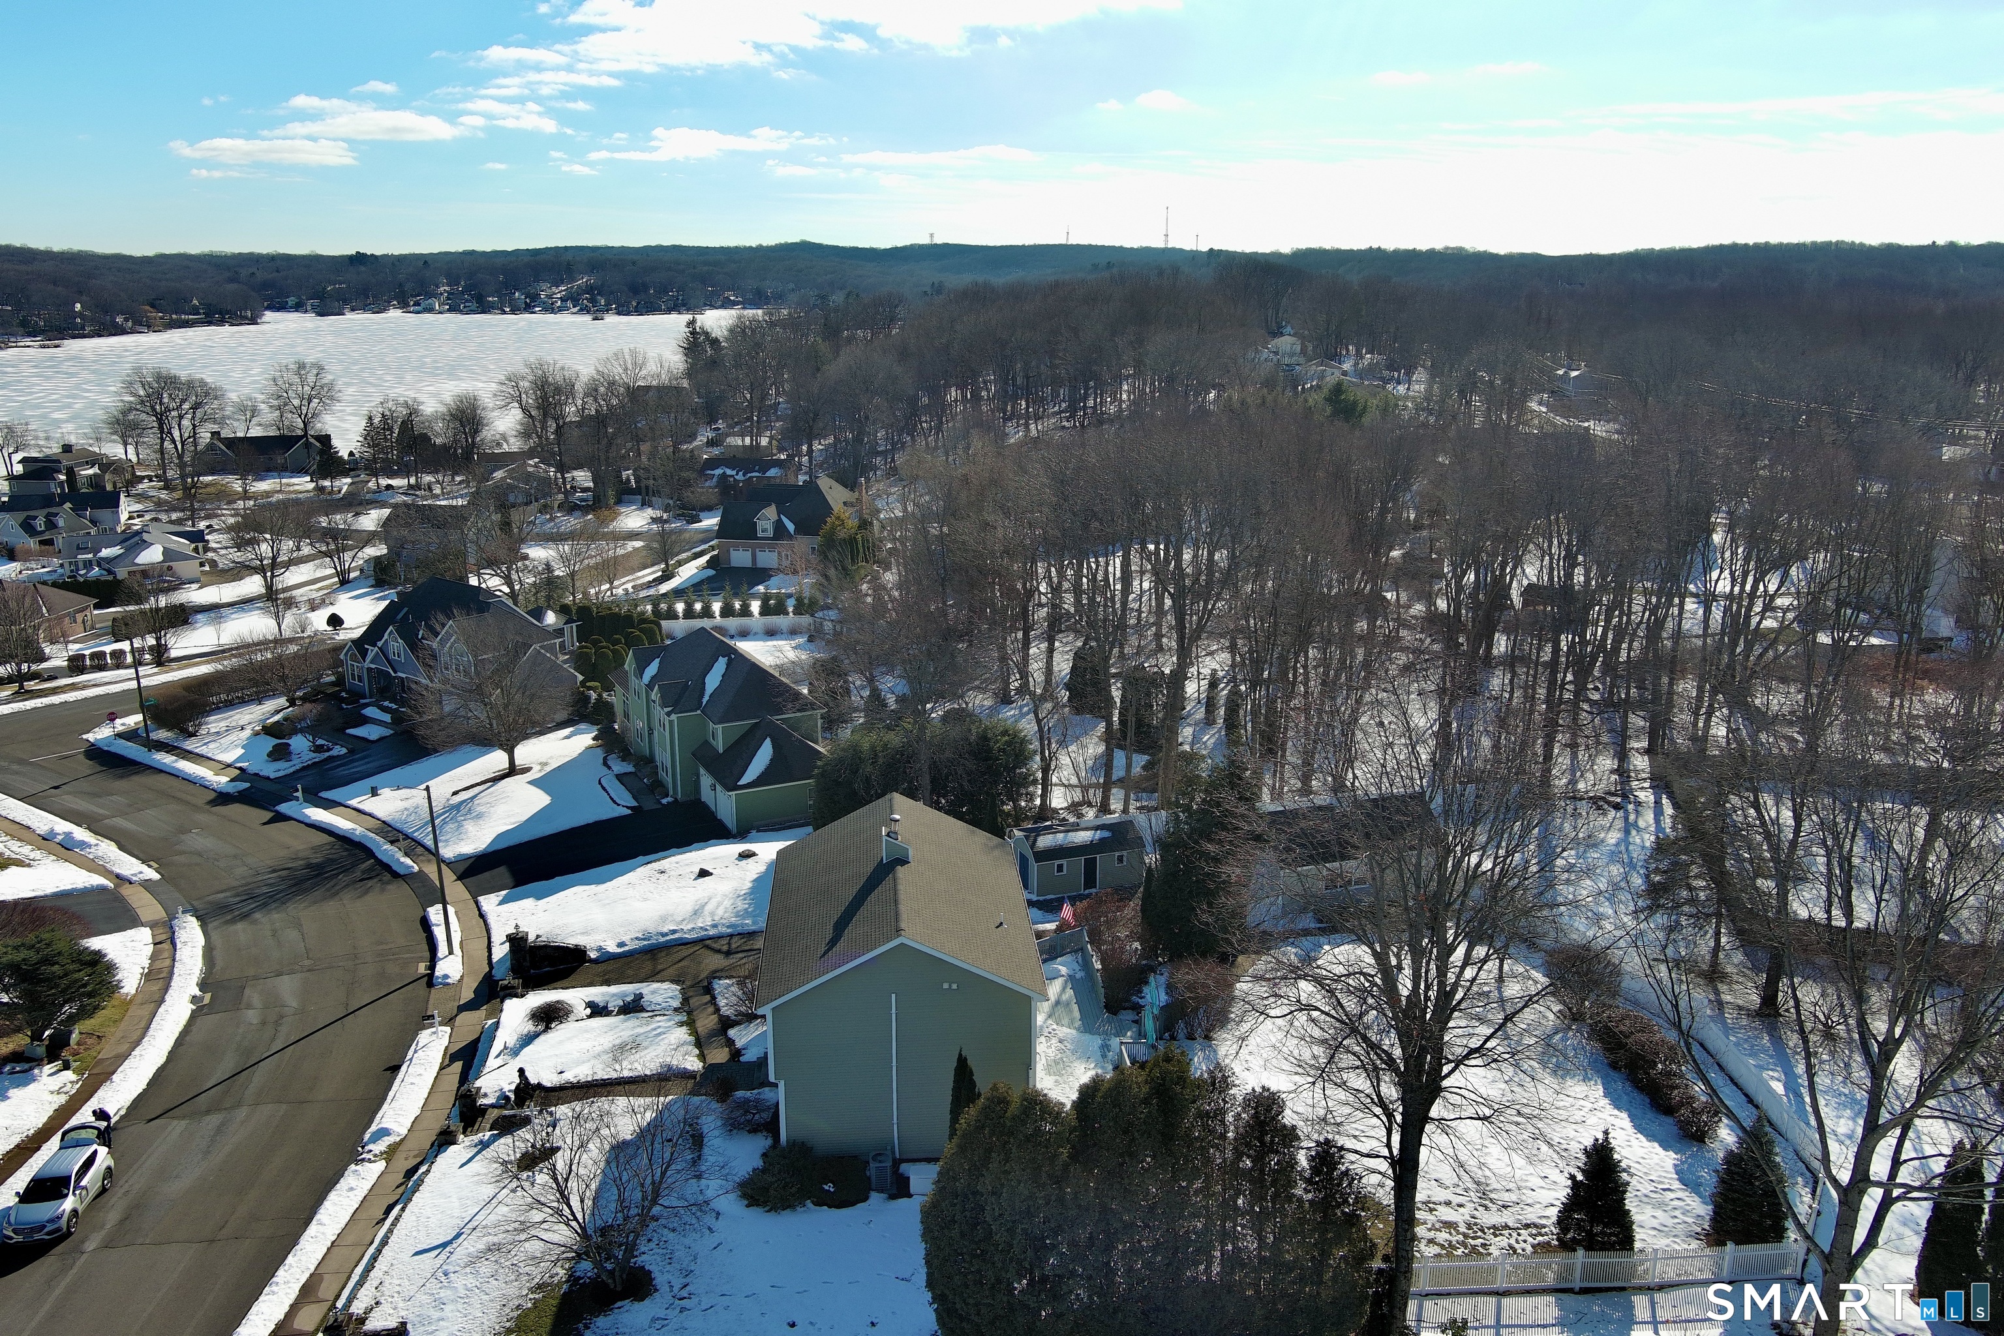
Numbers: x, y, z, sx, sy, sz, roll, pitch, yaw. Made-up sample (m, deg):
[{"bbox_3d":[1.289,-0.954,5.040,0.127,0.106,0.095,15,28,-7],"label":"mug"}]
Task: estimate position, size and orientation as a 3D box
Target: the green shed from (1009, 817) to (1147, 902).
[{"bbox_3d":[4.070,10.040,89.010,6.400,3.300,3.700,-5,15,-20],"label":"green shed"}]

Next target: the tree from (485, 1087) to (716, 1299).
[{"bbox_3d":[-12.532,16.709,50.391,7.200,6.300,7.000,0,14,0],"label":"tree"}]

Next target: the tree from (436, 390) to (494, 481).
[{"bbox_3d":[-93.613,-40.755,280.829,9.800,14.500,9.600,0,14,0],"label":"tree"}]

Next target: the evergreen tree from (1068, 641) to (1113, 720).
[{"bbox_3d":[6.326,0.793,114.783,3.100,5.300,3.000,0,14,0],"label":"evergreen tree"}]

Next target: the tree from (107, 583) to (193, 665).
[{"bbox_3d":[-72.060,-3.660,136.100,6.800,7.000,6.800,0,14,0],"label":"tree"}]

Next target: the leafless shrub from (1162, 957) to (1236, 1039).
[{"bbox_3d":[8.144,13.721,66.547,3.000,2.900,2.900,0,14,0],"label":"leafless shrub"}]

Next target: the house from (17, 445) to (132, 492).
[{"bbox_3d":[-150.000,-32.290,260.970,10.500,7.900,13.500,1,14,6],"label":"house"}]

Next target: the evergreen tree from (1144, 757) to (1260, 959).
[{"bbox_3d":[9.870,9.380,79.280,5.200,9.300,5.200,0,14,0],"label":"evergreen tree"}]

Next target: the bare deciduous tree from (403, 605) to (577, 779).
[{"bbox_3d":[-33.576,1.821,105.697,10.500,10.600,10.200,0,14,0],"label":"bare deciduous tree"}]

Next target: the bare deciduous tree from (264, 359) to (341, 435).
[{"bbox_3d":[-118.917,-41.249,272.856,12.400,19.000,12.000,0,14,0],"label":"bare deciduous tree"}]

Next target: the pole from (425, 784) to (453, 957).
[{"bbox_3d":[-26.425,9.565,75.980,0.280,8.500,0.280,-2,14,0],"label":"pole"}]

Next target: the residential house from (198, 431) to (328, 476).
[{"bbox_3d":[-131.238,-38.424,287.263,21.500,6.400,11.000,-4,15,-16],"label":"residential house"}]

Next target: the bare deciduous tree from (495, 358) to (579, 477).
[{"bbox_3d":[-76.571,-40.086,265.467,14.000,21.000,13.500,0,14,0],"label":"bare deciduous tree"}]

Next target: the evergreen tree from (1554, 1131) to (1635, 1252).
[{"bbox_3d":[19.338,16.820,52.180,2.600,4.000,2.600,0,14,0],"label":"evergreen tree"}]

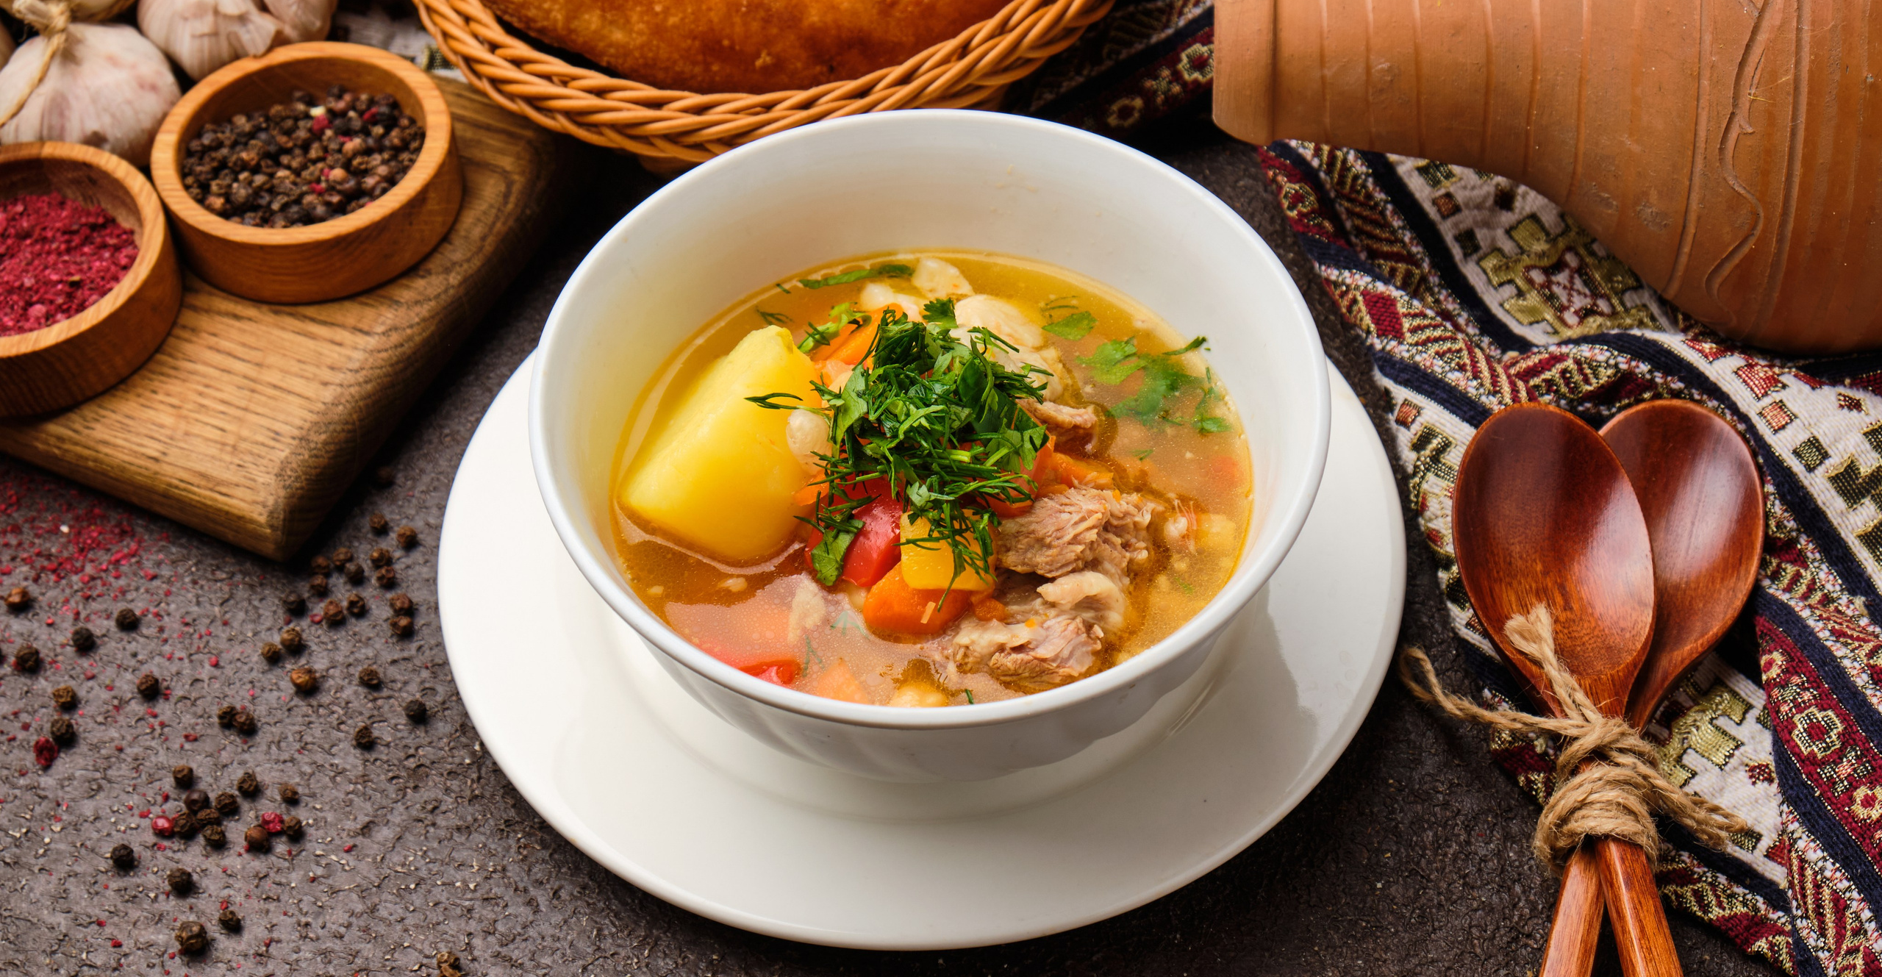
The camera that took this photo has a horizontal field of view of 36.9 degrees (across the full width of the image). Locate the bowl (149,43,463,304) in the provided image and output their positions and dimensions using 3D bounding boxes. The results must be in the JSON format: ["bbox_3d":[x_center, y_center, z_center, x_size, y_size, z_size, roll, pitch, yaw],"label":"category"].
[{"bbox_3d":[-0.143,-0.071,0.639,0.066,0.021,0.066,-2,50,0],"label":"bowl"}]

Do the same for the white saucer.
[{"bbox_3d":[-0.004,0.015,0.594,0.200,0.021,0.200,-1,50,1],"label":"white saucer"}]

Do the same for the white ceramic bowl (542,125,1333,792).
[{"bbox_3d":[-0.002,0.001,0.570,0.155,0.063,0.155,-1,50,1],"label":"white ceramic bowl"}]

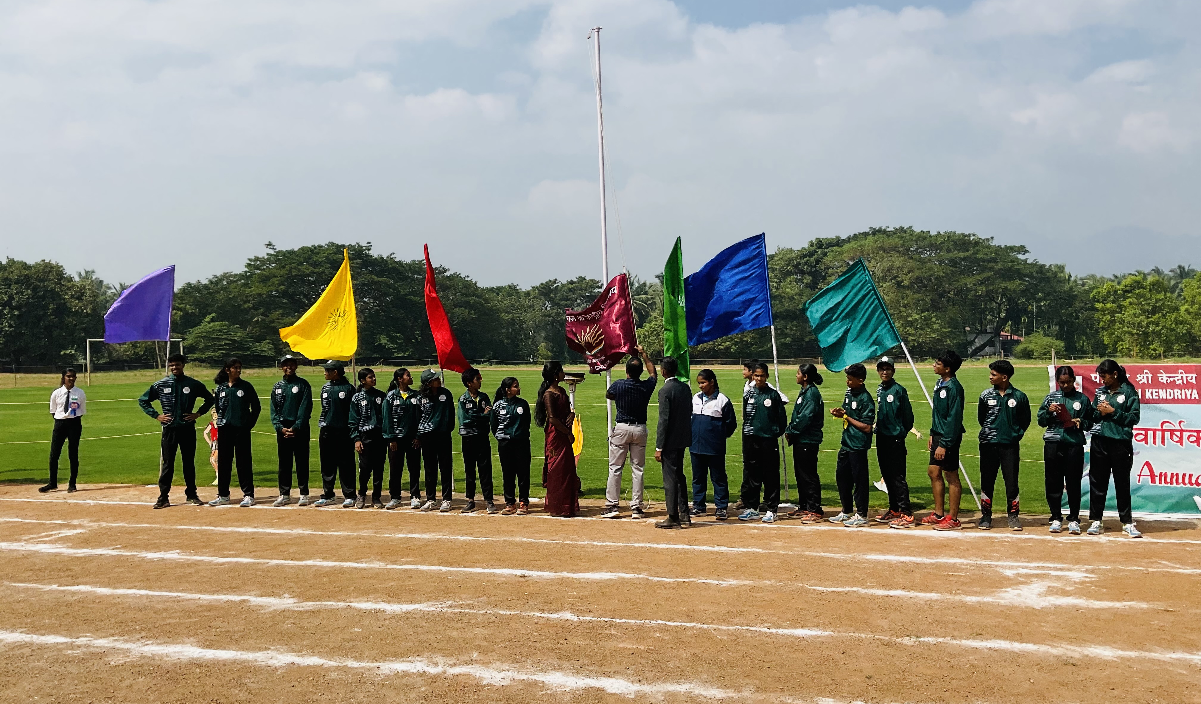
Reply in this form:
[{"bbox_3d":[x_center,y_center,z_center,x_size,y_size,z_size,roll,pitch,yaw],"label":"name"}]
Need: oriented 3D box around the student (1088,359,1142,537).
[{"bbox_3d":[4.726,0.883,9.240,0.480,1.620,0.350,0,0,43],"label":"student"}]

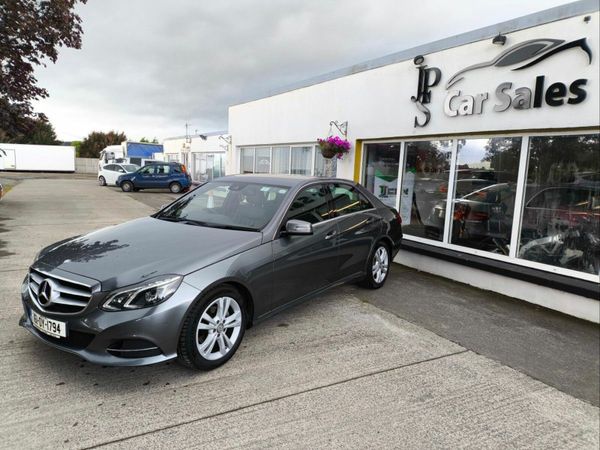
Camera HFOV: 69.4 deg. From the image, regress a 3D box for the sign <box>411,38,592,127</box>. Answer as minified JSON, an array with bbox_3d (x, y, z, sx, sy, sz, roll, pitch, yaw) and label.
[{"bbox_3d":[2.385,-1.813,5.700,0.080,0.930,2.610,-2,9,-31],"label":"sign"}]

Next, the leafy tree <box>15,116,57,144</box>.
[{"bbox_3d":[-35.365,-11.002,57.863,6.300,6.843,6.300,-2,9,-31],"label":"leafy tree"}]

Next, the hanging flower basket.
[{"bbox_3d":[0.624,-1.447,8.106,0.560,0.420,0.580,2,8,0],"label":"hanging flower basket"}]

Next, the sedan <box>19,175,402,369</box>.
[{"bbox_3d":[-0.402,0.134,4.963,1.900,1.460,4.880,7,9,34],"label":"sedan"}]

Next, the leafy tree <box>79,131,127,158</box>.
[{"bbox_3d":[-25.073,-9.369,55.012,6.100,5.165,6.100,-1,8,-24],"label":"leafy tree"}]

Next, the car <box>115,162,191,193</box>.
[{"bbox_3d":[-7.524,-2.491,22.539,3.760,1.490,1.660,1,8,-10],"label":"car"}]

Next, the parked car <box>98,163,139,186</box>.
[{"bbox_3d":[-10.580,-3.094,26.879,3.980,1.460,1.730,6,8,24],"label":"parked car"}]

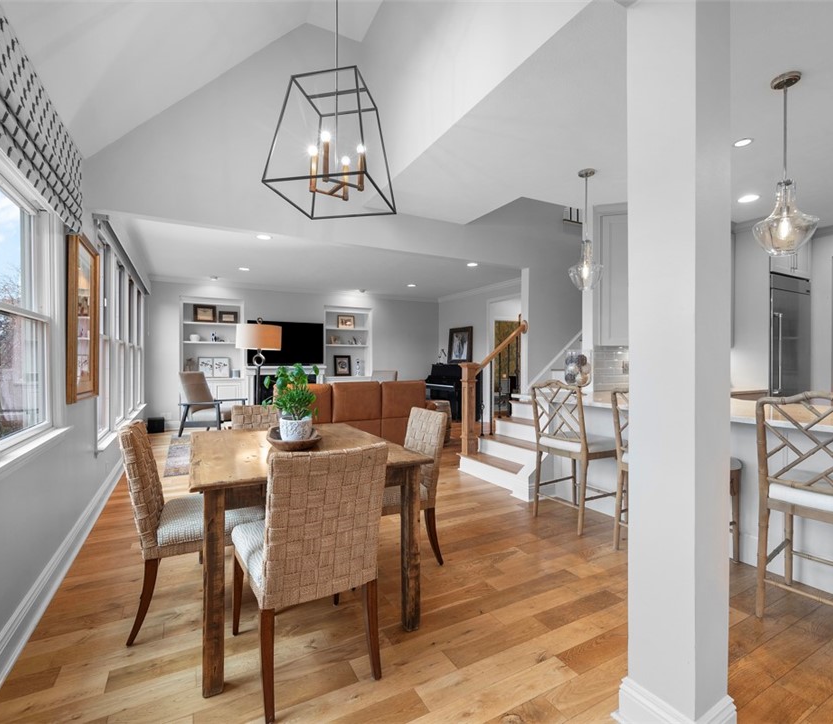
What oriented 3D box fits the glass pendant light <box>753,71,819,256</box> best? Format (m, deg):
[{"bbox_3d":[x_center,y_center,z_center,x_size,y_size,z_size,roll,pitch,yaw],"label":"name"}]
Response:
[{"bbox_3d":[1.981,-1.055,2.265,0.268,0.940,0.268,0,0,-28],"label":"glass pendant light"}]

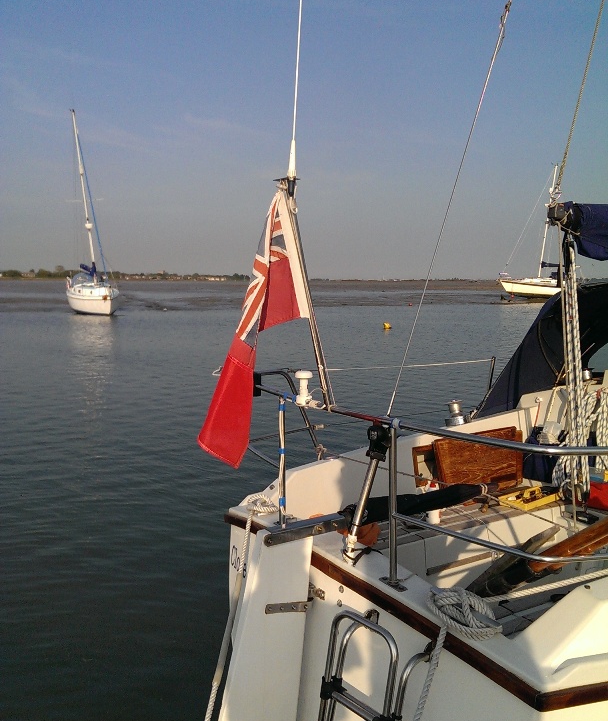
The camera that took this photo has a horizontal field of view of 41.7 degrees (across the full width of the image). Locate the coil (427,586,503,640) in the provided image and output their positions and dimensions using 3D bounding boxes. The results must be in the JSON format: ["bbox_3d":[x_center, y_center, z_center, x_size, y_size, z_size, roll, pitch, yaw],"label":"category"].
[{"bbox_3d":[0.479,0.750,2.388,0.160,0.075,0.240,-4,7,-34],"label":"coil"}]

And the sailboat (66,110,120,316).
[{"bbox_3d":[-13.289,-8.694,47.790,2.750,11.900,8.500,-8,9,-29],"label":"sailboat"}]

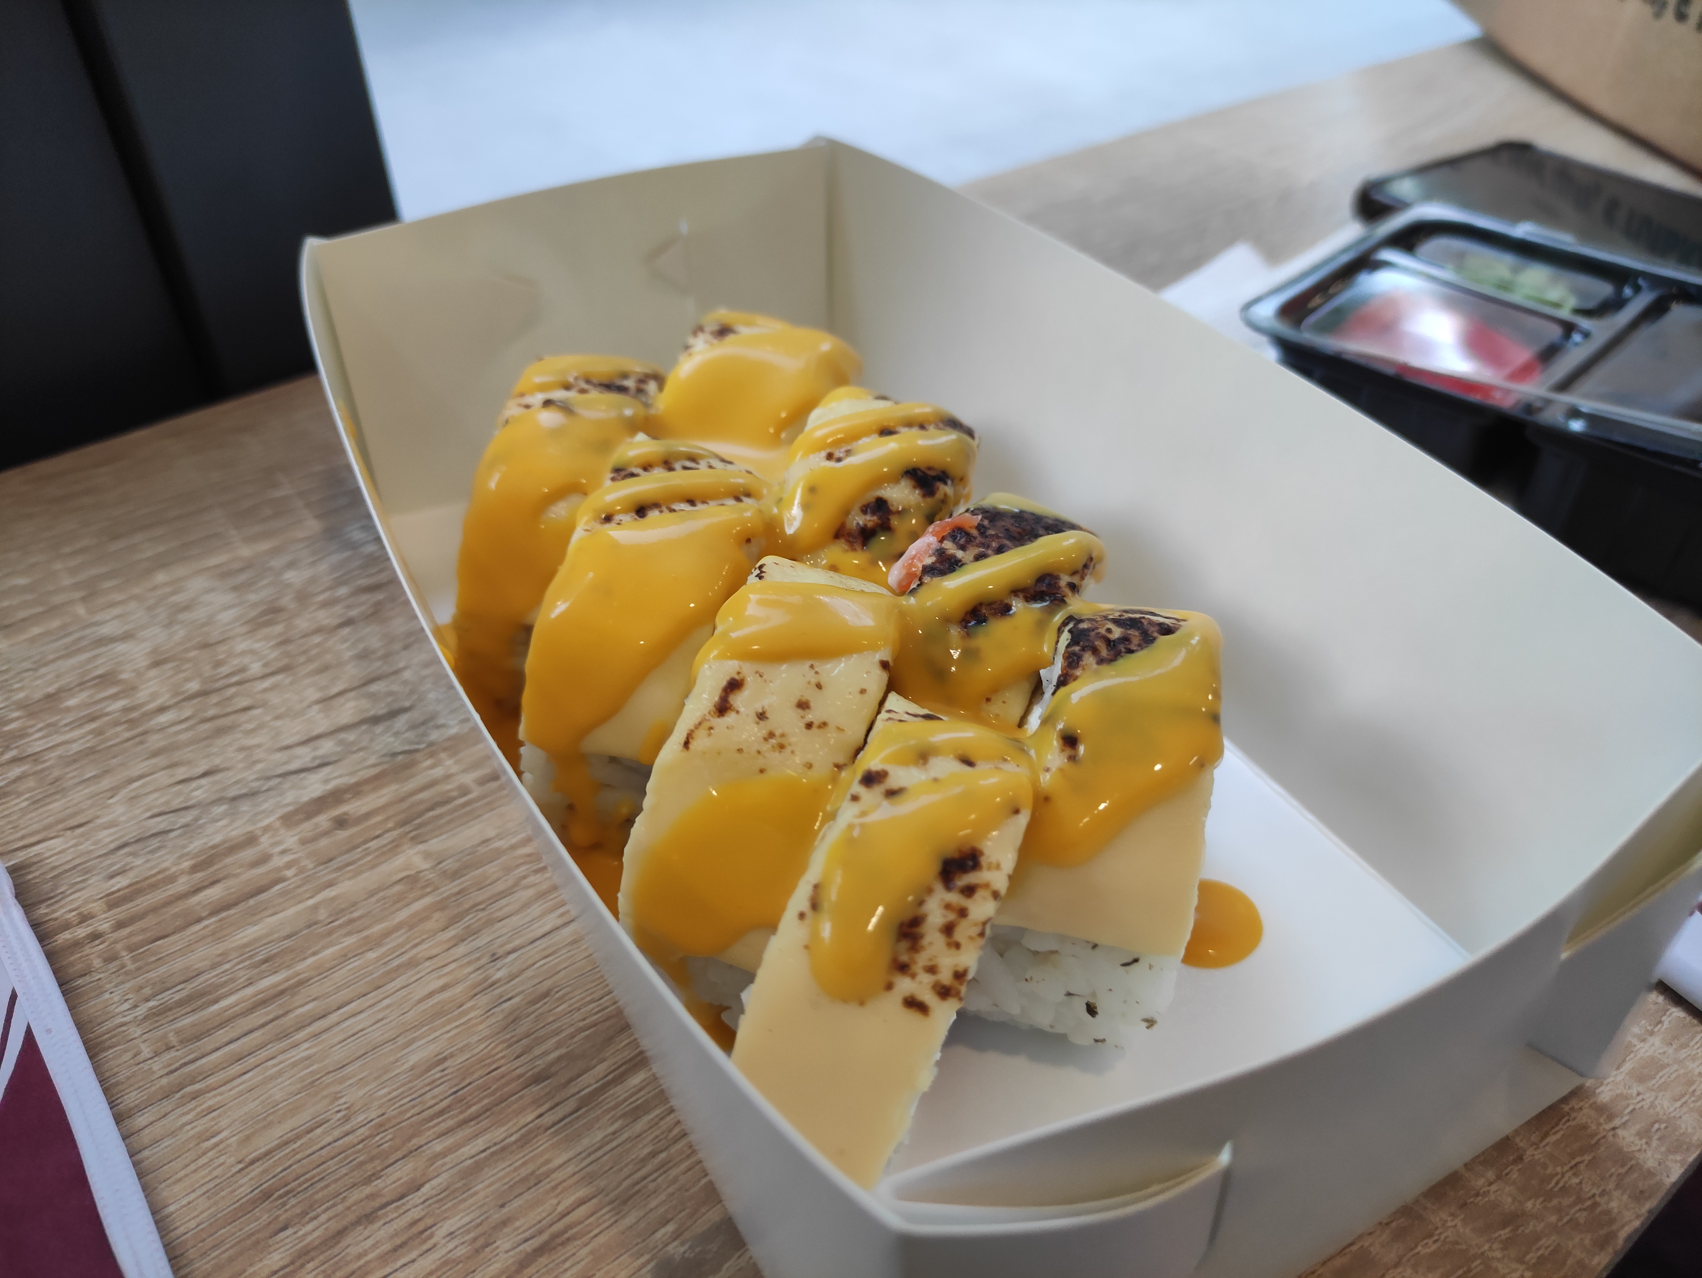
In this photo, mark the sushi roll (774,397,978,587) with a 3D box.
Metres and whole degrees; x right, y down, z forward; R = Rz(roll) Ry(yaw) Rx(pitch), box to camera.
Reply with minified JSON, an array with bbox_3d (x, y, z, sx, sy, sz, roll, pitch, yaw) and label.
[{"bbox_3d":[0.004,-0.015,0.200,0.023,0.045,0.046,13,41,7],"label":"sushi roll"}]

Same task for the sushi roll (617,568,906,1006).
[{"bbox_3d":[-0.011,0.014,0.163,0.021,0.046,0.048,19,41,1],"label":"sushi roll"}]

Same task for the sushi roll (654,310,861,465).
[{"bbox_3d":[-0.017,-0.032,0.220,0.024,0.045,0.046,16,42,6],"label":"sushi roll"}]

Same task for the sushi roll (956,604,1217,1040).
[{"bbox_3d":[0.033,0.019,0.161,0.023,0.045,0.047,11,41,9],"label":"sushi roll"}]

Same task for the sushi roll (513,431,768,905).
[{"bbox_3d":[-0.028,-0.002,0.182,0.022,0.048,0.048,17,41,0],"label":"sushi roll"}]

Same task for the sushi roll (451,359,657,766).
[{"bbox_3d":[-0.043,-0.018,0.201,0.024,0.048,0.047,17,41,0],"label":"sushi roll"}]

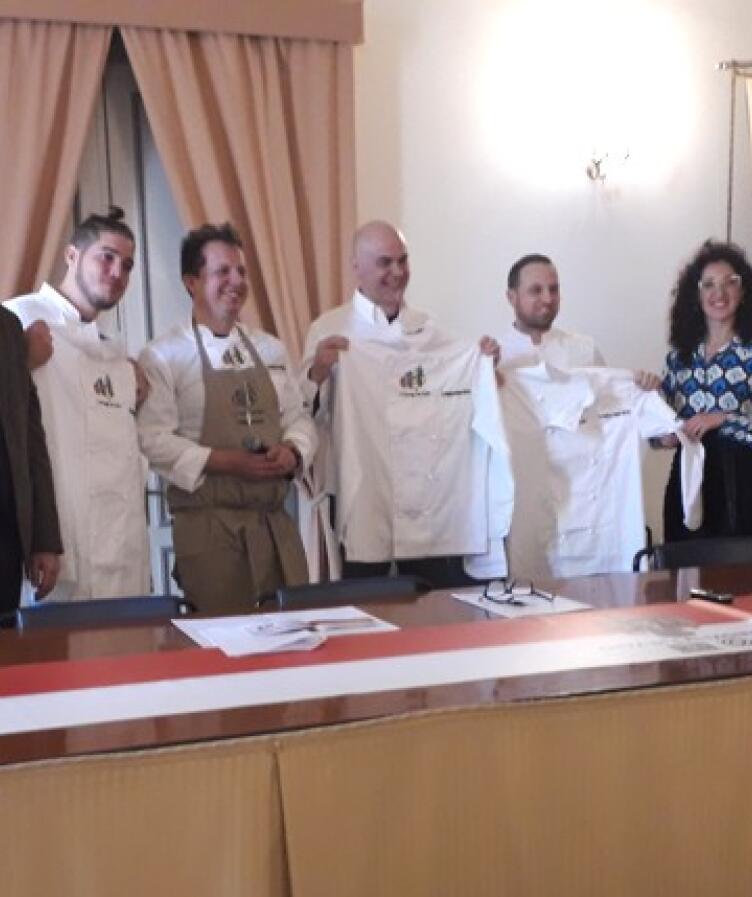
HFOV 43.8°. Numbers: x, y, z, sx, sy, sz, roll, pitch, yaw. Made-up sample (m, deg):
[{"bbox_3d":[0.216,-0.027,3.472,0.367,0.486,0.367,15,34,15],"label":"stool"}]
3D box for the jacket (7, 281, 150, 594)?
[{"bbox_3d":[-0.758,0.000,2.430,0.450,0.770,0.280,-6,8,-38],"label":"jacket"}]

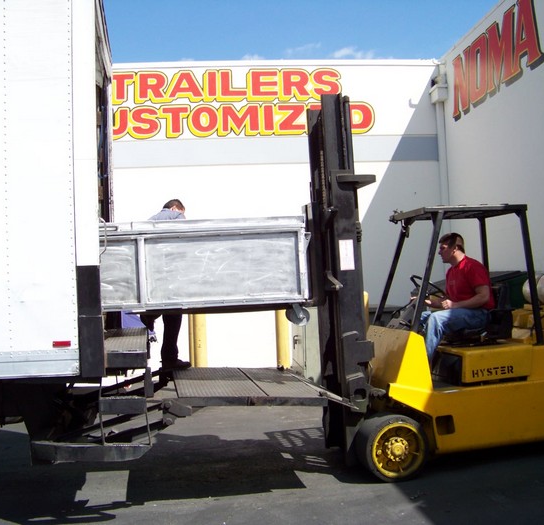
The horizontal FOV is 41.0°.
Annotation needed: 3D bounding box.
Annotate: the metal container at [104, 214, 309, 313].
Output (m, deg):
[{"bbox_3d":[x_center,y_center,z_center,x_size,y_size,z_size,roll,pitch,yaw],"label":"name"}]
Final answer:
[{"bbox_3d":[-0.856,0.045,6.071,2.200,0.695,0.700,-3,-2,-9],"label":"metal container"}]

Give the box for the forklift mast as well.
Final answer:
[{"bbox_3d":[0.605,0.130,6.350,0.340,3.050,0.660,-3,-2,-12],"label":"forklift mast"}]

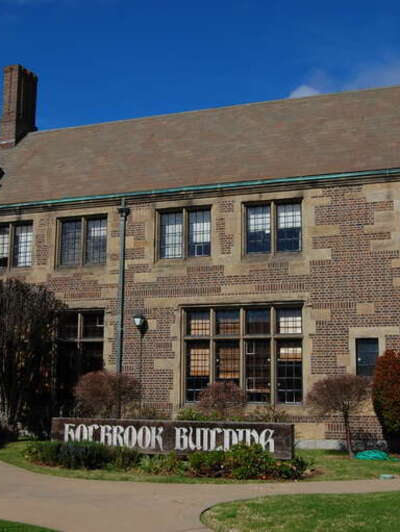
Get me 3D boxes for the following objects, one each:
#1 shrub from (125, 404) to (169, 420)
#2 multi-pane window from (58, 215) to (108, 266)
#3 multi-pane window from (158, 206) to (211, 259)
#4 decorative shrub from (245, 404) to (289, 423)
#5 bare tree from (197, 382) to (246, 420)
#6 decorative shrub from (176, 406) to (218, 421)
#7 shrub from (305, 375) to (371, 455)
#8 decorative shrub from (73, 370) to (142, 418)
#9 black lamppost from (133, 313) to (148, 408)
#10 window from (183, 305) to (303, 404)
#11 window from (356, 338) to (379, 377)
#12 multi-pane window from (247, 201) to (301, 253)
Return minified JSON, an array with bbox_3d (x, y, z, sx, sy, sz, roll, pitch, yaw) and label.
[{"bbox_3d":[-1.504,4.412,20.480,1.100,1.036,0.900,-3,-10,19],"label":"shrub"},{"bbox_3d":[-3.852,-0.798,24.036,1.807,1.628,0.200,-3,-10,19],"label":"multi-pane window"},{"bbox_3d":[-0.484,-0.996,22.020,1.748,1.631,0.200,-3,-11,19],"label":"multi-pane window"},{"bbox_3d":[1.745,4.135,18.967,1.119,1.080,0.950,-3,-11,19],"label":"decorative shrub"},{"bbox_3d":[0.568,3.966,19.373,1.300,1.645,1.250,-3,-10,19],"label":"bare tree"},{"bbox_3d":[-0.071,4.375,19.967,1.050,1.020,0.850,-3,-10,19],"label":"decorative shrub"},{"bbox_3d":[3.334,3.595,17.697,1.537,1.929,1.600,-3,-11,19],"label":"shrub"},{"bbox_3d":[-2.616,3.950,20.527,1.700,1.912,1.550,-3,-10,19],"label":"decorative shrub"},{"bbox_3d":[-1.771,2.854,21.433,0.380,3.000,0.400,-3,-11,19],"label":"black lamppost"},{"bbox_3d":[1.145,2.492,20.826,3.599,2.838,0.200,-3,-11,19],"label":"window"},{"bbox_3d":[4.661,2.571,20.359,0.649,1.127,0.200,-3,-10,19],"label":"window"},{"bbox_3d":[2.192,-1.153,21.908,1.703,1.550,0.200,-3,-10,19],"label":"multi-pane window"}]

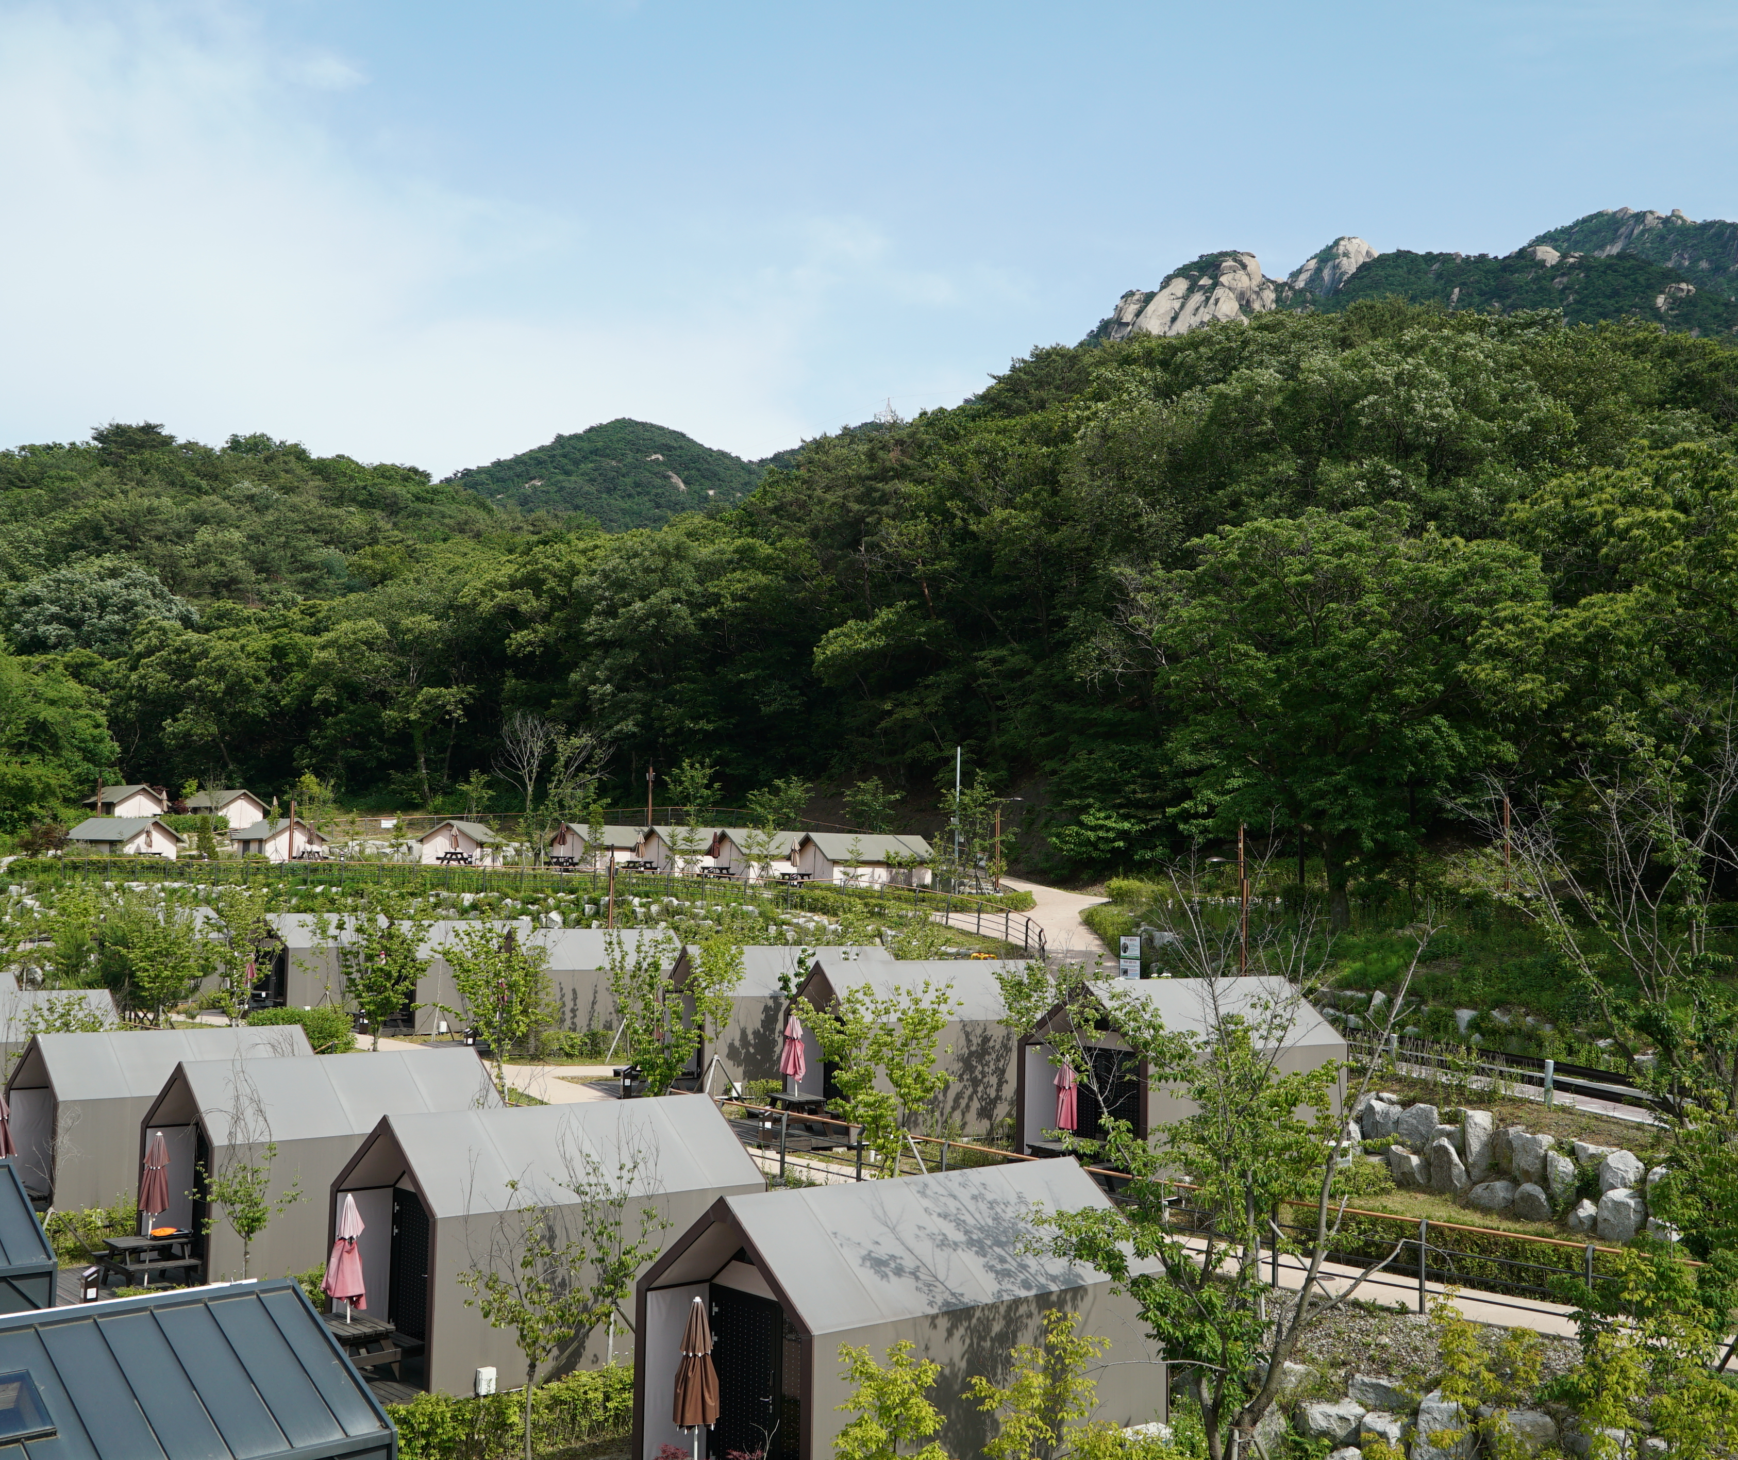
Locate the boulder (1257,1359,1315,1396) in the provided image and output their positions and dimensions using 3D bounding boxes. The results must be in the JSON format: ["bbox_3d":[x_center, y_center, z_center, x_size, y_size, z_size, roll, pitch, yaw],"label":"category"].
[{"bbox_3d":[4.903,7.610,21.400,0.620,0.400,0.500,-1,-6,18],"label":"boulder"}]

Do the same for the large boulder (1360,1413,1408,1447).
[{"bbox_3d":[5.782,7.876,20.500,0.450,0.440,0.470,5,-6,-40],"label":"large boulder"}]

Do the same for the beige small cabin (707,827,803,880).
[{"bbox_3d":[-4.750,6.479,91.483,6.200,2.600,3.400,5,-7,-38],"label":"beige small cabin"}]

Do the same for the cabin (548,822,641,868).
[{"bbox_3d":[-13.099,6.361,95.148,6.200,2.600,3.400,6,-7,-42],"label":"cabin"}]

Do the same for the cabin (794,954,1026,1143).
[{"bbox_3d":[1.333,6.675,38.839,5.459,3.472,3.100,4,-6,-27],"label":"cabin"}]

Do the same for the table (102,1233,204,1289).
[{"bbox_3d":[-11.776,8.695,29.737,1.200,0.740,1.500,5,-7,-41],"label":"table"}]

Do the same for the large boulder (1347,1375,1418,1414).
[{"bbox_3d":[5.895,7.628,20.900,0.520,0.450,0.700,5,-6,-40],"label":"large boulder"}]

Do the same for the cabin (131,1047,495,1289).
[{"bbox_3d":[-9.697,7.639,32.893,5.618,3.452,3.250,5,-7,-41],"label":"cabin"}]

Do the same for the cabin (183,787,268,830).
[{"bbox_3d":[-44.127,5.571,124.804,4.400,2.750,3.873,-2,-6,32],"label":"cabin"}]

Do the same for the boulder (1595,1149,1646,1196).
[{"bbox_3d":[12.135,7.149,29.400,0.800,0.760,0.750,-1,-6,25],"label":"boulder"}]

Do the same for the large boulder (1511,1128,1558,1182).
[{"bbox_3d":[10.694,6.836,29.300,0.600,0.850,0.680,5,-6,-40],"label":"large boulder"}]

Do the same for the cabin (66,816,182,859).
[{"bbox_3d":[-43.068,6.548,105.297,5.700,2.750,3.873,-2,-6,33],"label":"cabin"}]

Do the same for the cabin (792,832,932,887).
[{"bbox_3d":[-0.207,6.519,88.711,6.400,2.750,3.873,4,-6,-32],"label":"cabin"}]

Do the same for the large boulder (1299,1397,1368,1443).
[{"bbox_3d":[5.266,7.856,20.700,0.720,0.480,0.550,-1,-6,18],"label":"large boulder"}]

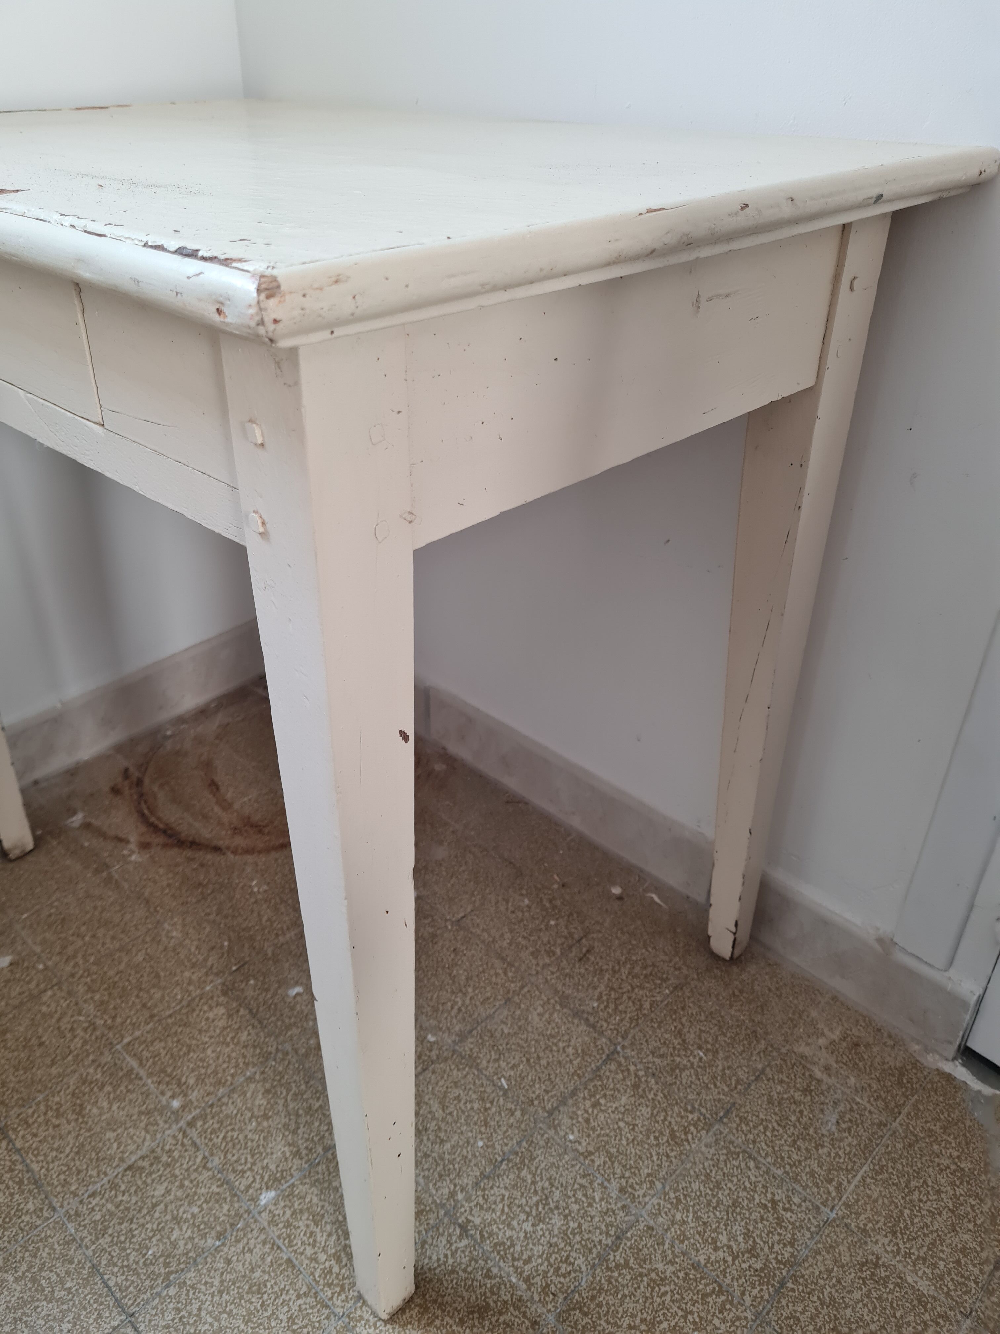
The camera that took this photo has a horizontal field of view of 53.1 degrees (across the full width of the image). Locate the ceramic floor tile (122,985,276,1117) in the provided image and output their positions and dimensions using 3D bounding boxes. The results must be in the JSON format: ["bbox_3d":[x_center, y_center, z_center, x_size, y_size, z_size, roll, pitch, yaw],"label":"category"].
[{"bbox_3d":[-0.263,0.340,0.888,0.103,0.010,0.102,28,42,35],"label":"ceramic floor tile"}]

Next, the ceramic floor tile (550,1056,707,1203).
[{"bbox_3d":[0.108,0.388,0.843,0.104,0.010,0.103,28,41,36],"label":"ceramic floor tile"}]

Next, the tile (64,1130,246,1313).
[{"bbox_3d":[-0.261,0.419,0.764,0.103,0.010,0.102,28,42,35],"label":"tile"}]

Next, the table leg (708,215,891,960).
[{"bbox_3d":[0.211,-0.004,0.821,0.050,0.678,0.058,27,41,35],"label":"table leg"}]

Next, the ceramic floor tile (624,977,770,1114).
[{"bbox_3d":[0.181,0.348,0.907,0.104,0.010,0.103,28,41,36],"label":"ceramic floor tile"}]

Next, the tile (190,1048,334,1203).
[{"bbox_3d":[-0.187,0.379,0.825,0.102,0.010,0.102,29,42,36],"label":"tile"}]

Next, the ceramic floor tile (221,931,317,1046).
[{"bbox_3d":[-0.194,0.306,0.965,0.104,0.010,0.103,28,41,36],"label":"ceramic floor tile"}]

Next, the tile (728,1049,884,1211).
[{"bbox_3d":[0.254,0.384,0.836,0.103,0.010,0.102,28,42,35],"label":"tile"}]

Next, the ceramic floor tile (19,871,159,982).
[{"bbox_3d":[-0.410,0.257,1.008,0.102,0.010,0.102,29,42,36],"label":"ceramic floor tile"}]

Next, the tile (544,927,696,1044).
[{"bbox_3d":[0.104,0.303,0.957,0.103,0.010,0.102,28,42,35],"label":"tile"}]

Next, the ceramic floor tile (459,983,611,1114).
[{"bbox_3d":[0.032,0.342,0.890,0.102,0.010,0.102,29,42,36],"label":"ceramic floor tile"}]

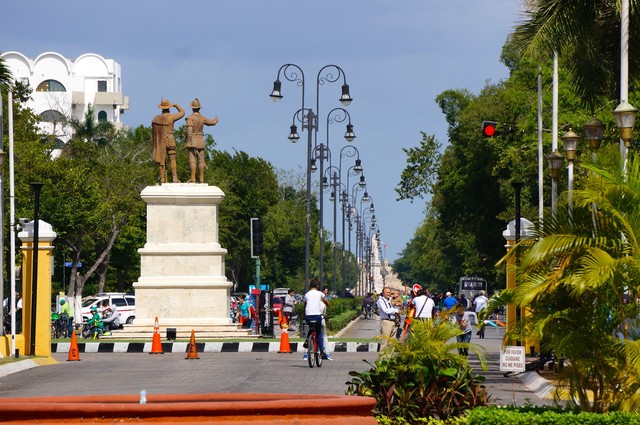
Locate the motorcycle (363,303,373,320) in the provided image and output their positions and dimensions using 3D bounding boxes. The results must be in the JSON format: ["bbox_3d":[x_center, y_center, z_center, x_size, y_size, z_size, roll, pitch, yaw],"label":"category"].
[{"bbox_3d":[2.821,5.843,328.000,0.700,1.100,1.900,0,-1,6],"label":"motorcycle"}]

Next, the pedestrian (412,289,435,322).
[{"bbox_3d":[2.260,2.443,121.000,0.500,1.730,0.400,0,-1,-9],"label":"pedestrian"}]

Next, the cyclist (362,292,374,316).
[{"bbox_3d":[2.839,5.489,328.000,0.600,1.420,0.750,0,-1,9],"label":"cyclist"}]

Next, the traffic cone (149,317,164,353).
[{"bbox_3d":[-4.148,3.134,141.500,0.380,0.940,0.380,0,-1,0],"label":"traffic cone"}]

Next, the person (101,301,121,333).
[{"bbox_3d":[-7.221,3.749,192.000,0.750,1.200,0.500,0,-1,-12],"label":"person"}]

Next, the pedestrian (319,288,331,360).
[{"bbox_3d":[0.035,2.647,131.000,0.550,1.690,0.500,0,-1,22],"label":"pedestrian"}]

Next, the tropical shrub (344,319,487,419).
[{"bbox_3d":[1.258,1.987,71.000,1.800,1.240,1.600,0,-1,0],"label":"tropical shrub"}]

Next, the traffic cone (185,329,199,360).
[{"bbox_3d":[-3.044,3.169,132.800,0.340,0.700,0.340,0,-1,0],"label":"traffic cone"}]

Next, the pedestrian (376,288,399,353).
[{"bbox_3d":[1.481,2.489,121.000,0.420,1.710,0.520,-1,-1,41],"label":"pedestrian"}]

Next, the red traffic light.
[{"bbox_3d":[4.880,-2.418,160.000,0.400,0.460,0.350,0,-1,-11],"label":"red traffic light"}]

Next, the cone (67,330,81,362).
[{"bbox_3d":[-5.668,3.057,128.000,0.340,0.700,0.340,0,-1,0],"label":"cone"}]

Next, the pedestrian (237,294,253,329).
[{"bbox_3d":[-2.409,3.358,178.000,0.420,1.500,0.460,1,-1,-35],"label":"pedestrian"}]

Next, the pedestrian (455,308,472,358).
[{"bbox_3d":[3.523,2.909,135.500,0.500,1.280,0.340,0,-1,9],"label":"pedestrian"}]

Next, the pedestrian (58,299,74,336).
[{"bbox_3d":[-8.422,3.527,185.000,0.480,1.360,0.500,0,-1,18],"label":"pedestrian"}]

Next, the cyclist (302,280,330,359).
[{"bbox_3d":[-0.073,2.246,116.300,0.560,1.660,0.750,0,-1,7],"label":"cyclist"}]

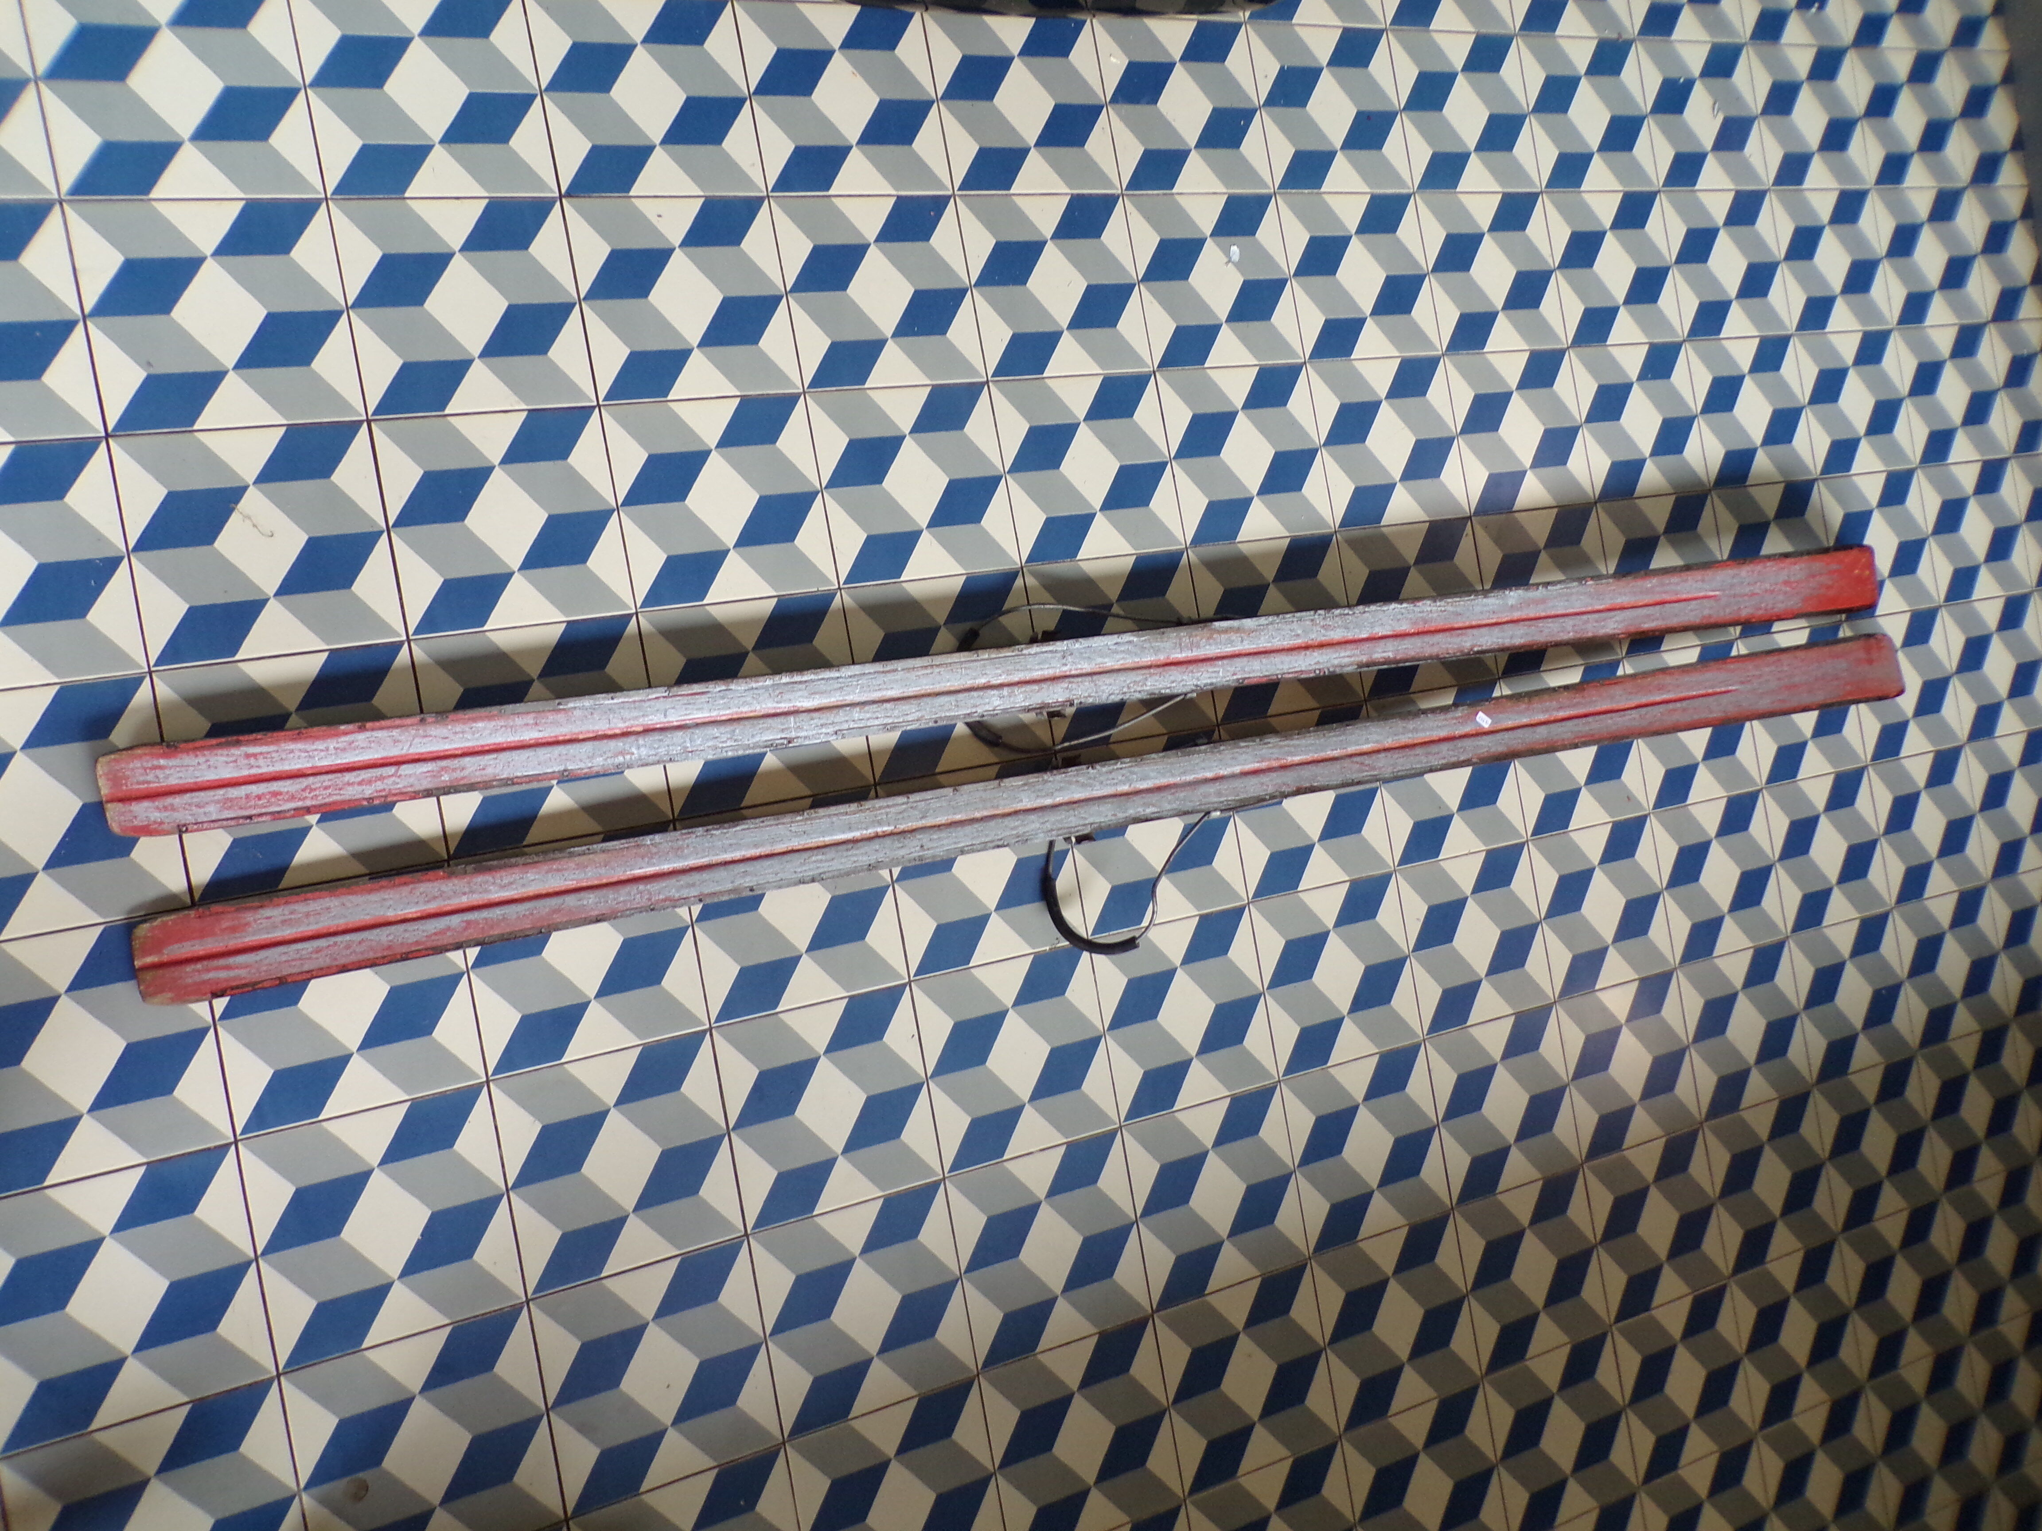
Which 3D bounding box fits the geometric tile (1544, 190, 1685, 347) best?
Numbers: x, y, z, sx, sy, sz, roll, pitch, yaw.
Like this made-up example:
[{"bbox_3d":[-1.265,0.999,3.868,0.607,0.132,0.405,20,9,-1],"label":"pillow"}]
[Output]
[{"bbox_3d":[0.769,-0.646,1.838,0.199,0.012,0.199,-10,90,-22],"label":"geometric tile"}]

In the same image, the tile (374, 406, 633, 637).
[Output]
[{"bbox_3d":[-0.474,-0.227,1.307,0.198,0.012,0.198,-10,90,-22],"label":"tile"}]

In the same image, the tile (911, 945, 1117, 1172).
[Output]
[{"bbox_3d":[-0.006,0.301,1.463,0.199,0.012,0.199,-10,90,-22],"label":"tile"}]

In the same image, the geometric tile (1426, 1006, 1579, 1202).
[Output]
[{"bbox_3d":[0.575,0.403,1.690,0.200,0.012,0.200,-10,90,-22],"label":"geometric tile"}]

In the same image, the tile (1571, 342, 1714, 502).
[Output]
[{"bbox_3d":[0.803,-0.448,1.838,0.200,0.010,0.200,-10,90,-22],"label":"tile"}]

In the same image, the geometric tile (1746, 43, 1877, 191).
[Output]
[{"bbox_3d":[1.100,-0.906,1.988,0.199,0.012,0.199,-10,90,-22],"label":"geometric tile"}]

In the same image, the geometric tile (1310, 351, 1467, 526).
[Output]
[{"bbox_3d":[0.438,-0.386,1.688,0.200,0.012,0.200,-10,90,-22],"label":"geometric tile"}]

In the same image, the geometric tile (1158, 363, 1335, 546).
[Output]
[{"bbox_3d":[0.256,-0.353,1.611,0.200,0.010,0.200,-10,90,-22],"label":"geometric tile"}]

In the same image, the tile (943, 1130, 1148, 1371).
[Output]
[{"bbox_3d":[0.029,0.498,1.459,0.200,0.015,0.200,-10,90,-22],"label":"tile"}]

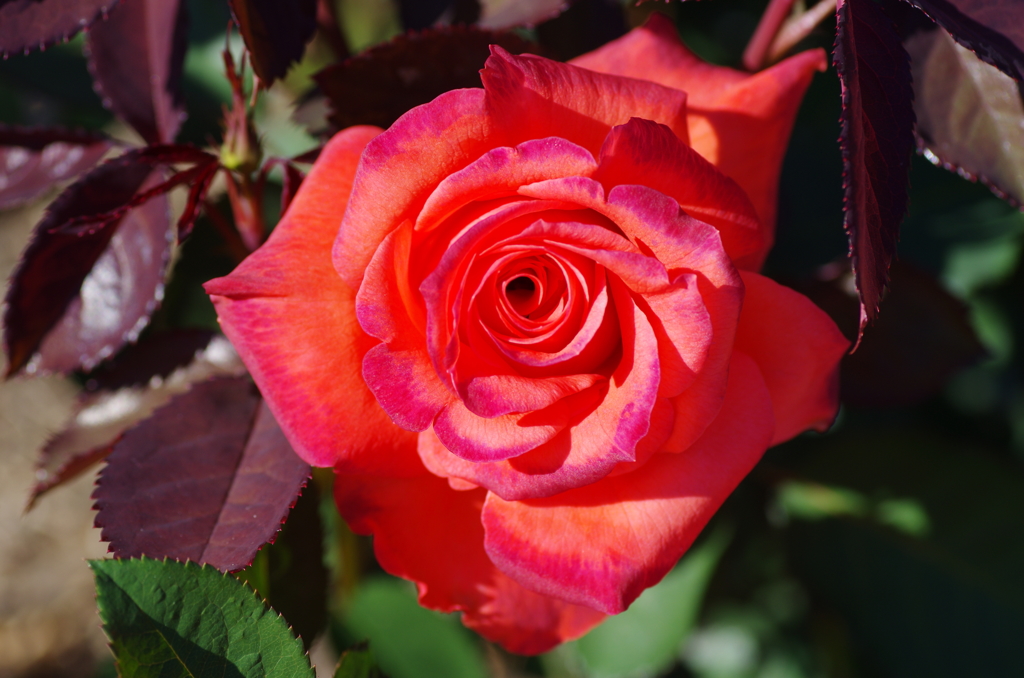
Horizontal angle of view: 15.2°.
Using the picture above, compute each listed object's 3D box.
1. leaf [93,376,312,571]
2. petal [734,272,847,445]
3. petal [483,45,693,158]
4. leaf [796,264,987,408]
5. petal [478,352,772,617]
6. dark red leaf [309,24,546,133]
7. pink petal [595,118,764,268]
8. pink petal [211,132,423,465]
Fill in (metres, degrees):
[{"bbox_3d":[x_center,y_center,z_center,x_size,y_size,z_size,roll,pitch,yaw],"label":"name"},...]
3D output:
[{"bbox_3d":[-0.054,0.025,0.662,0.035,0.009,0.046,13,68,6],"label":"leaf"},{"bbox_3d":[0.044,0.002,0.655,0.029,0.032,0.015,3,-6,-6],"label":"petal"},{"bbox_3d":[0.011,-0.038,0.642,0.035,0.022,0.020,12,0,2],"label":"petal"},{"bbox_3d":[0.071,-0.001,0.725,0.040,0.008,0.028,6,66,0],"label":"leaf"},{"bbox_3d":[0.020,0.024,0.642,0.051,0.040,0.021,-25,6,-3],"label":"petal"},{"bbox_3d":[-0.014,-0.044,0.685,0.044,0.008,0.029,3,63,6],"label":"dark red leaf"},{"bbox_3d":[0.028,-0.021,0.640,0.031,0.021,0.023,38,90,4],"label":"pink petal"},{"bbox_3d":[-0.031,-0.007,0.648,0.043,0.058,0.021,2,-5,6],"label":"pink petal"}]

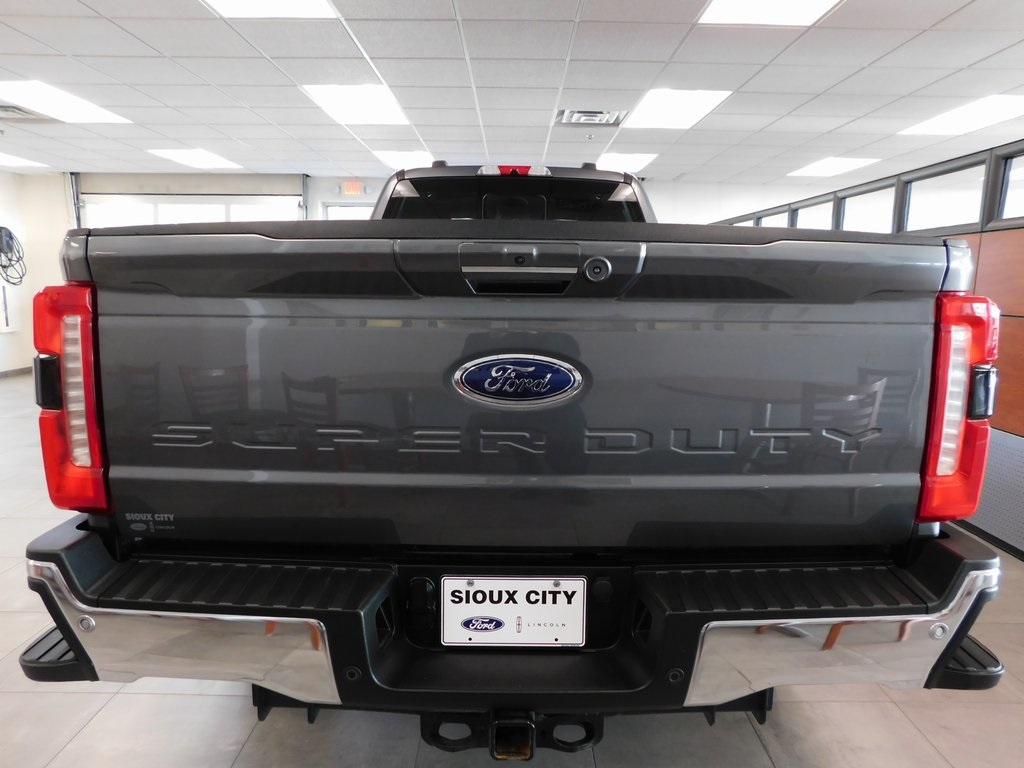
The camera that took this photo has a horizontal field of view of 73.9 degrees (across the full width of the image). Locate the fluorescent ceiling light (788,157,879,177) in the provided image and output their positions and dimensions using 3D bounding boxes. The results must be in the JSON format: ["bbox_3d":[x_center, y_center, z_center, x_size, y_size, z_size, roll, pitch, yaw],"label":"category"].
[{"bbox_3d":[3.700,-2.494,7.763,0.604,0.070,1.207,1,8,0],"label":"fluorescent ceiling light"}]

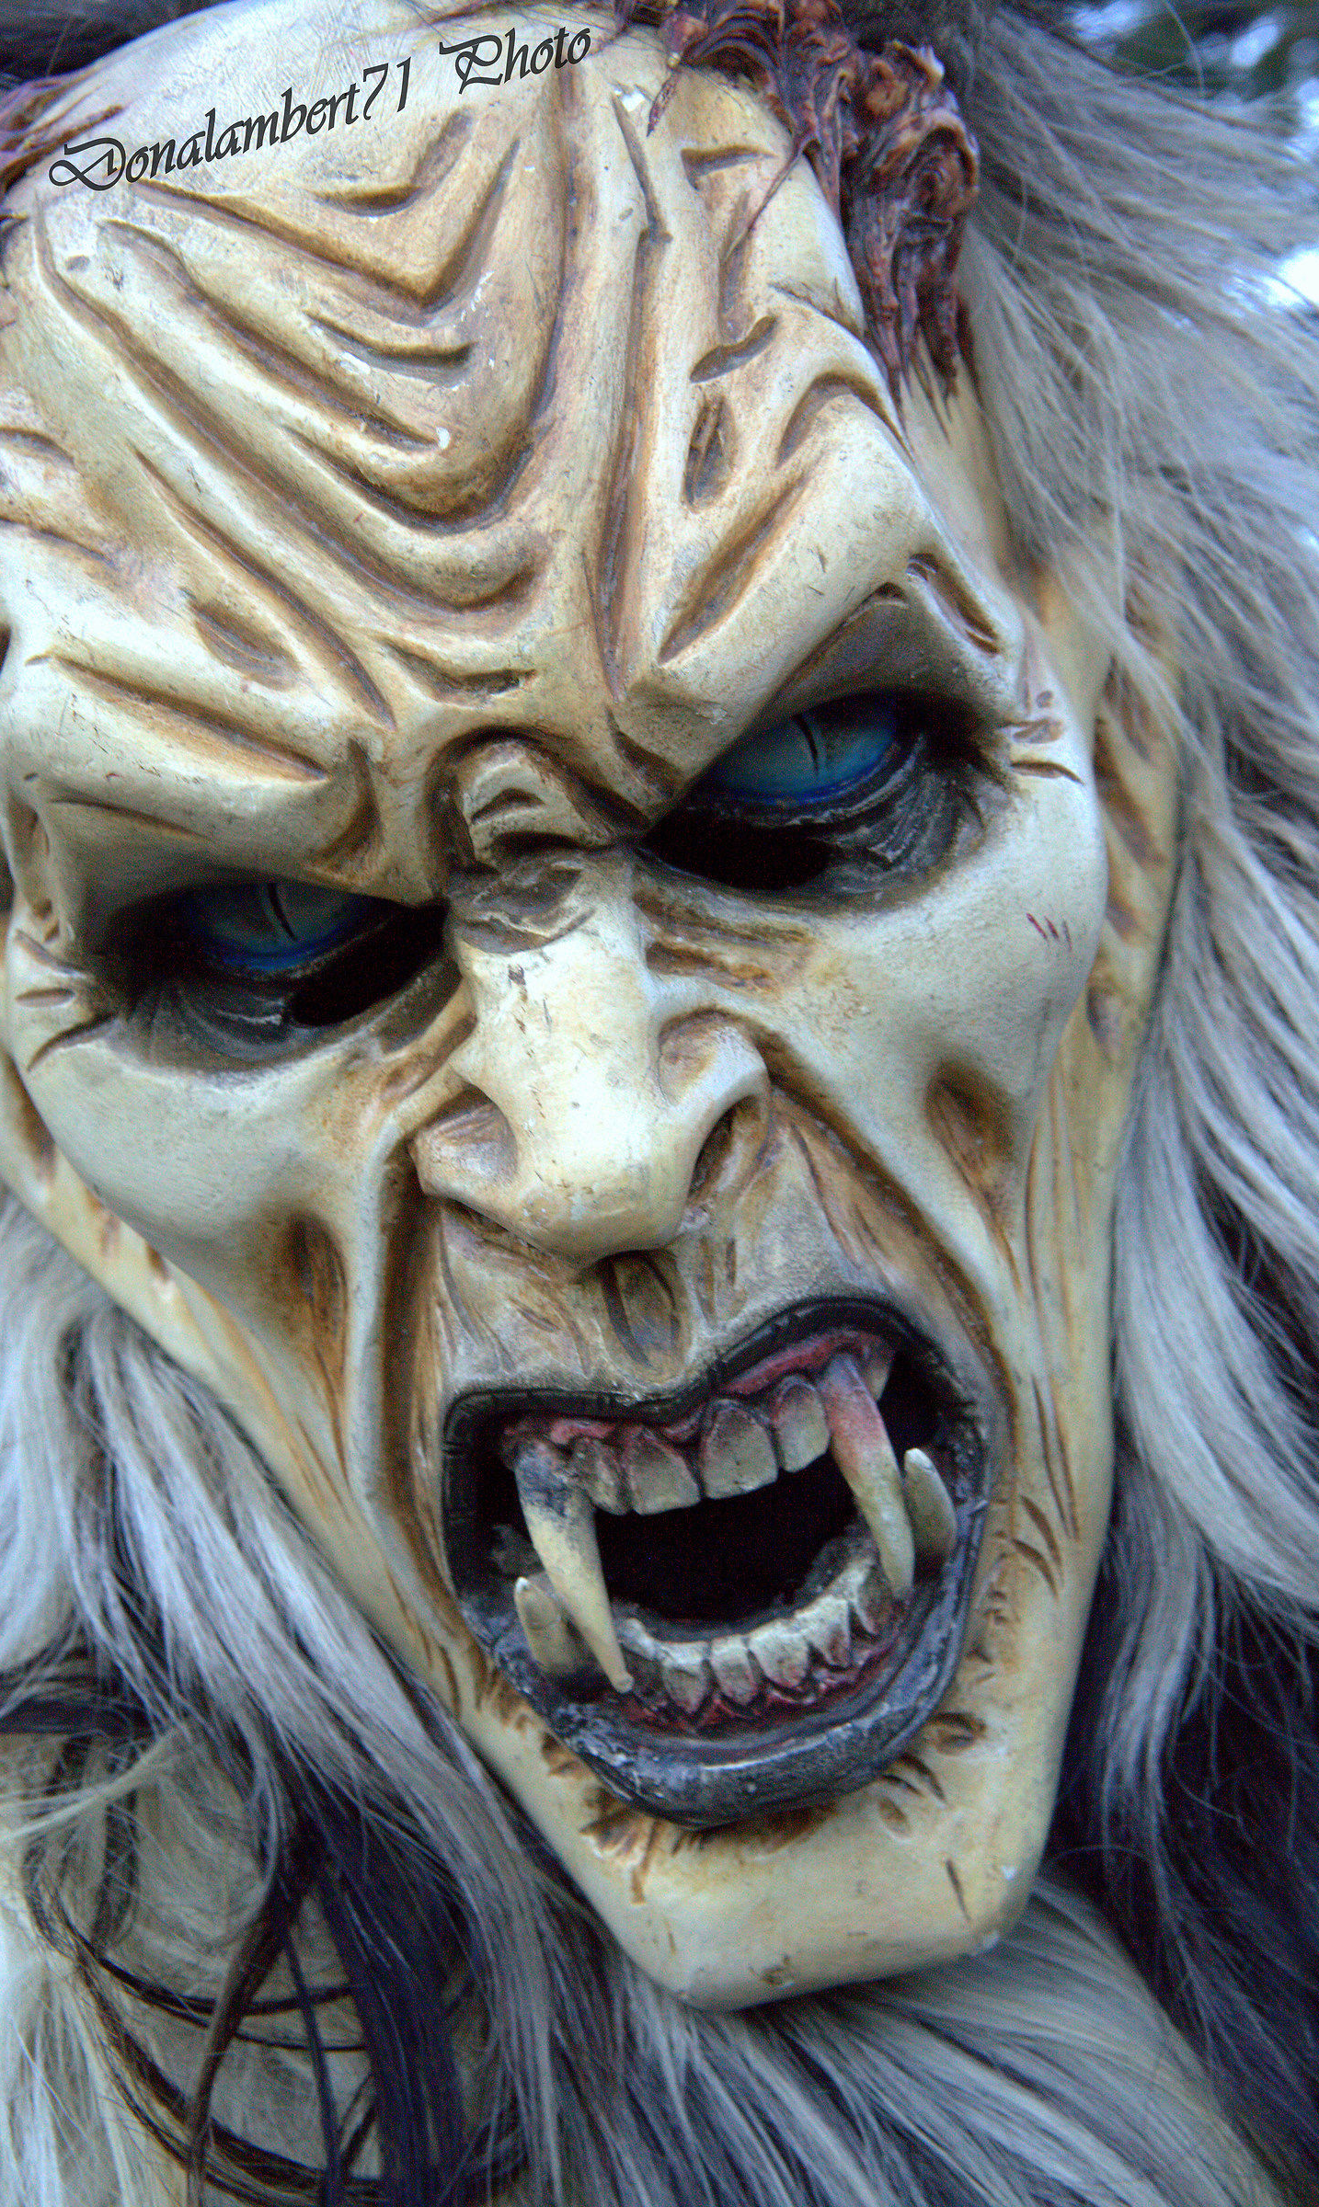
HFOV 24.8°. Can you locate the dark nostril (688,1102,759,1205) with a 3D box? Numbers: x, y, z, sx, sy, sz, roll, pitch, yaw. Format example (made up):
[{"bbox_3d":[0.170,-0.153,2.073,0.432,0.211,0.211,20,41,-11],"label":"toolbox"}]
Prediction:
[{"bbox_3d":[0.013,0.010,0.595,0.012,0.020,0.012,-15,4,0],"label":"dark nostril"}]

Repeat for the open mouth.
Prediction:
[{"bbox_3d":[0.013,0.094,0.610,0.106,0.095,0.050,-14,4,11],"label":"open mouth"}]

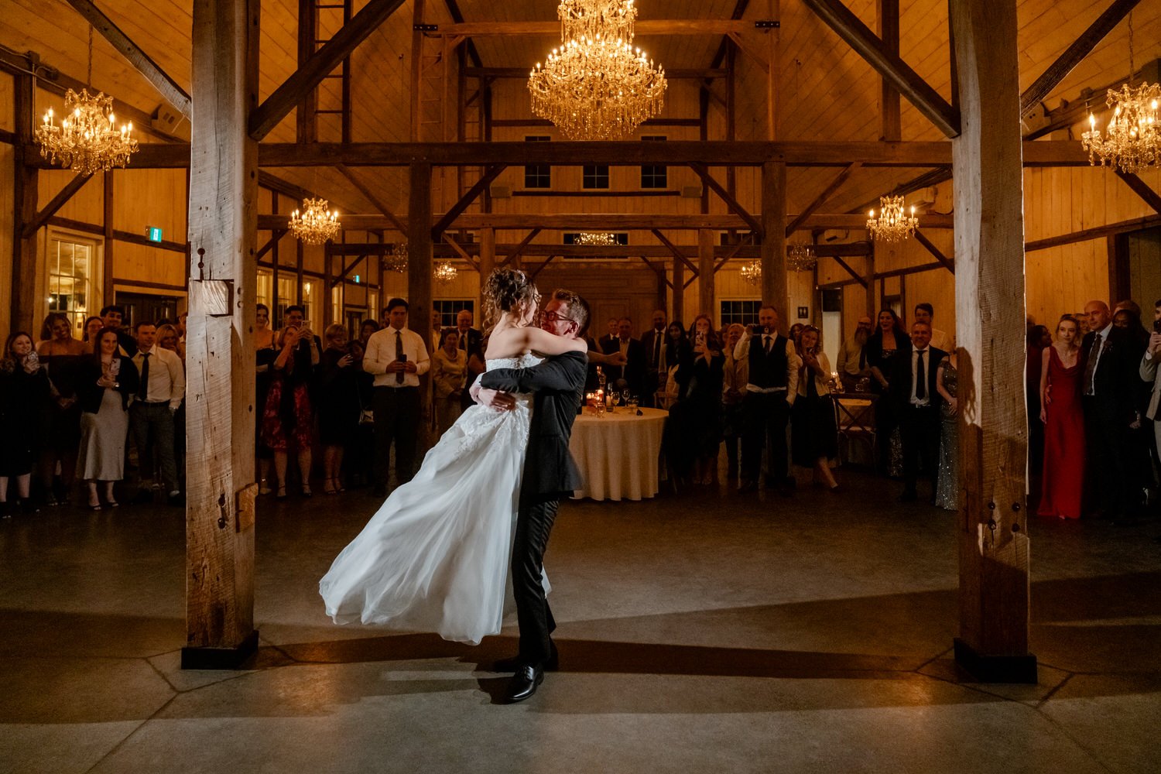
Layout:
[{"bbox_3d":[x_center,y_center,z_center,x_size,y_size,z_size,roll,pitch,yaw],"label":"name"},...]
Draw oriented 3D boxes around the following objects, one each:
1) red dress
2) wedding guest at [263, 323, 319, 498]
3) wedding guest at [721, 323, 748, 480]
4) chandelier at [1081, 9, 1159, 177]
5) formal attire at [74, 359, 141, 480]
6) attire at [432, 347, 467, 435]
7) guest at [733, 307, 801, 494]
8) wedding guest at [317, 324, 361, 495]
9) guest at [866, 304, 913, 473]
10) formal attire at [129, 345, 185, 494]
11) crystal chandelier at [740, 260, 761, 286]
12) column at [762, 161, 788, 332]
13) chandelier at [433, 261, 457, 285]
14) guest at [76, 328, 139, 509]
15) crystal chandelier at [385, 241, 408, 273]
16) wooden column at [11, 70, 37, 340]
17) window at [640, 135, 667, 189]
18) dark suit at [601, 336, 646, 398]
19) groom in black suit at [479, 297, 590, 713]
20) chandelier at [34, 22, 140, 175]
[{"bbox_3d":[4.010,0.378,6.450,0.420,1.430,0.360,2,3,34],"label":"red dress"},{"bbox_3d":[-2.809,0.220,7.500,0.540,1.680,0.460,-2,4,-30],"label":"wedding guest"},{"bbox_3d":[1.689,0.148,8.400,0.500,1.690,0.360,1,3,14],"label":"wedding guest"},{"bbox_3d":[4.087,-2.191,5.750,0.680,1.200,0.680,0,3,1],"label":"chandelier"},{"bbox_3d":[-4.279,0.287,7.000,0.550,1.150,0.370,-2,4,-36],"label":"formal attire"},{"bbox_3d":[-1.523,0.201,9.038,0.410,1.340,0.270,0,4,-7],"label":"attire"},{"bbox_3d":[1.796,0.119,7.458,0.600,1.790,0.400,1,4,12],"label":"guest"},{"bbox_3d":[-2.374,0.223,7.600,0.440,1.640,0.380,-2,4,-37],"label":"wedding guest"},{"bbox_3d":[3.262,0.080,8.177,0.480,1.765,0.340,1,4,20],"label":"guest"},{"bbox_3d":[-3.965,0.306,7.250,0.520,1.400,0.340,-1,3,-14],"label":"formal attire"},{"bbox_3d":[4.130,-2.733,18.500,0.660,0.630,0.660,0,3,1],"label":"crystal chandelier"},{"bbox_3d":[1.994,-0.652,7.950,0.250,3.320,0.250,0,3,1],"label":"column"},{"bbox_3d":[-3.371,-2.851,19.300,0.630,0.640,0.630,0,3,0],"label":"chandelier"},{"bbox_3d":[-4.279,0.287,7.000,0.530,1.630,0.380,-2,4,-36],"label":"guest"},{"bbox_3d":[-3.443,-2.481,14.800,0.680,0.620,0.680,0,3,1],"label":"crystal chandelier"},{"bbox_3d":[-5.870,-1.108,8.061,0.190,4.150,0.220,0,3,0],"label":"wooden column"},{"bbox_3d":[1.943,-5.978,20.600,0.720,1.420,0.120,0,3,1],"label":"window"},{"bbox_3d":[0.513,0.131,9.233,0.500,1.450,0.290,0,4,6],"label":"dark suit"},{"bbox_3d":[-0.204,0.464,3.380,0.550,1.760,0.550,-1,3,-17],"label":"groom in black suit"},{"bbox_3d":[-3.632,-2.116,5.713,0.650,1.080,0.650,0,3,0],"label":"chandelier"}]

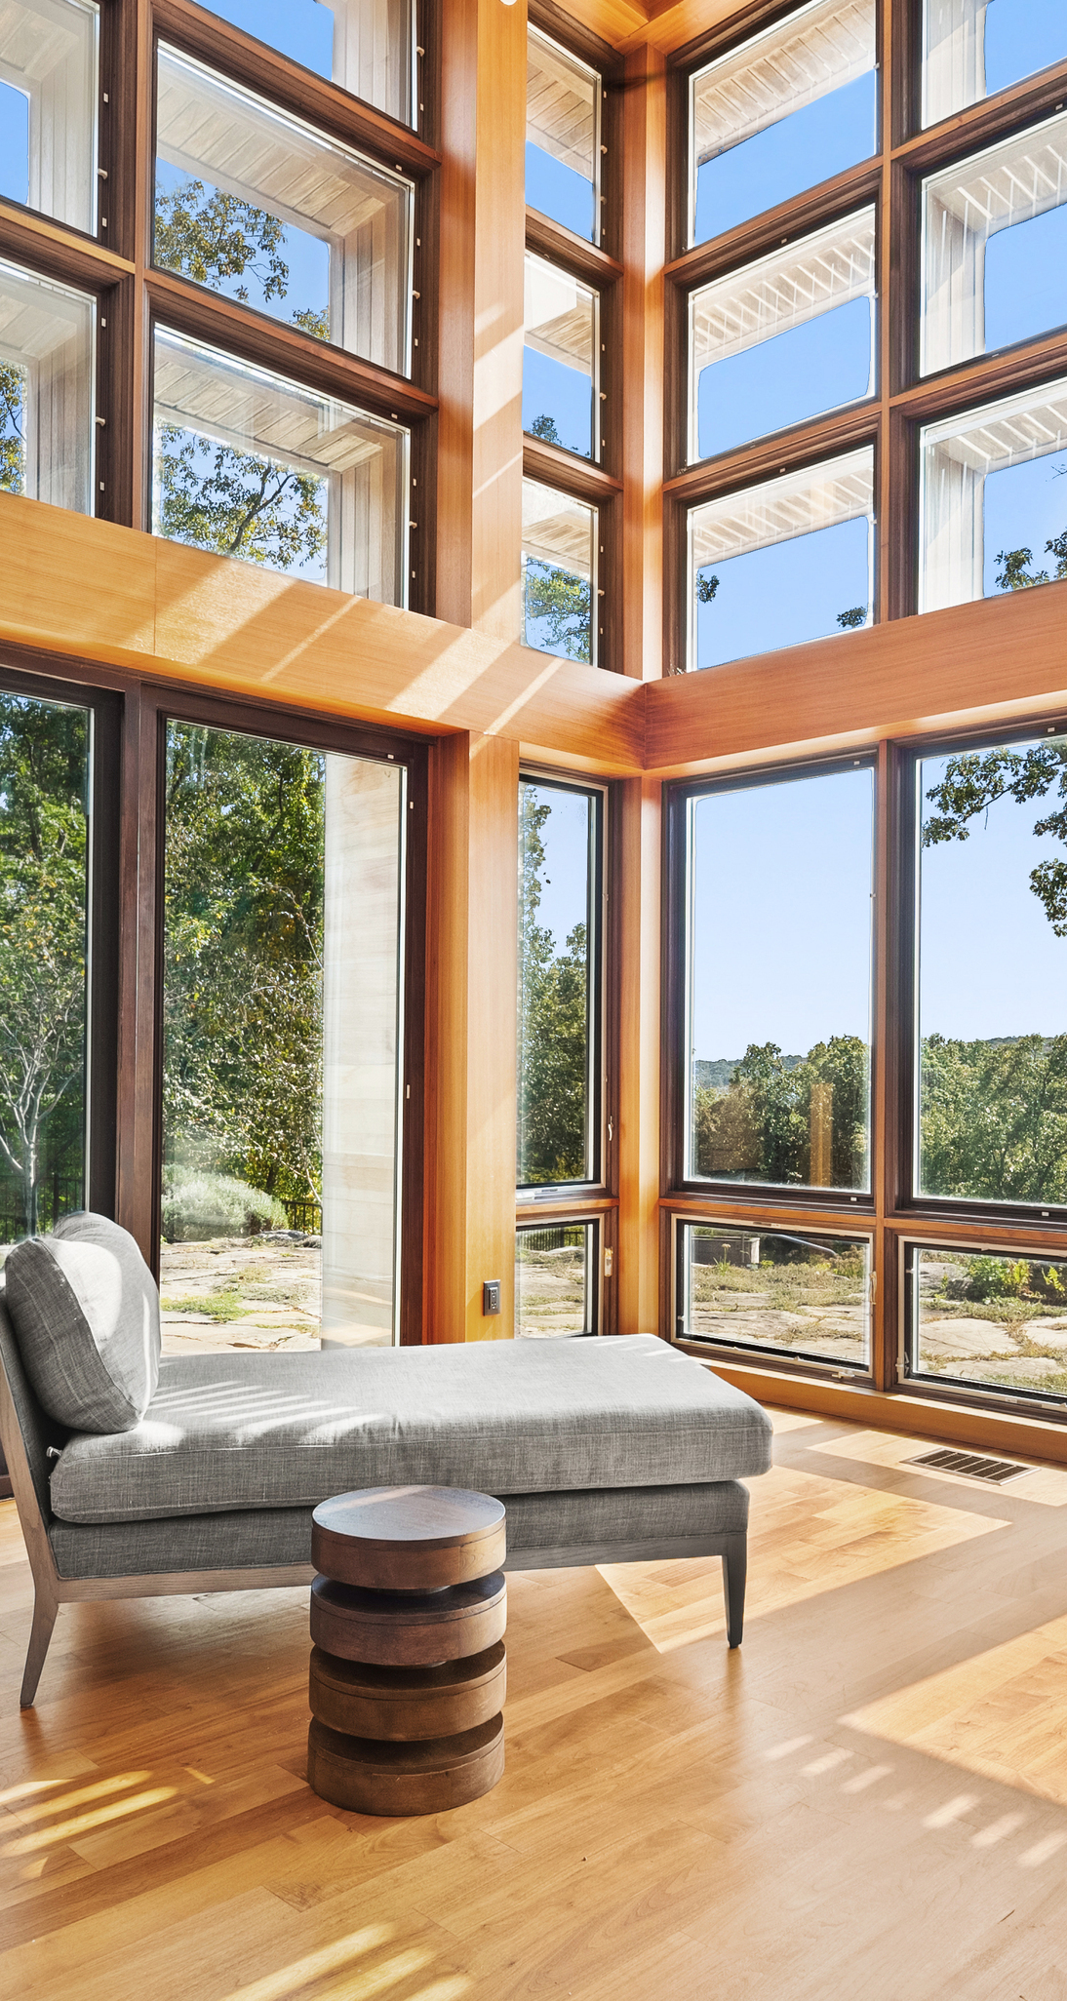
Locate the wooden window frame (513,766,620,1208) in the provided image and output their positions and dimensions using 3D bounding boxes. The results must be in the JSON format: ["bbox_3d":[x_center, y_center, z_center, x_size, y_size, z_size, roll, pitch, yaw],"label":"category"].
[{"bbox_3d":[0.102,-0.052,5.285,0.590,1.620,0.080,3,-3,-45],"label":"wooden window frame"}]

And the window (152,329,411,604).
[{"bbox_3d":[-0.770,-1.633,4.464,1.010,0.700,0.080,3,-3,-45],"label":"window"}]

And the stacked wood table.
[{"bbox_3d":[-0.205,1.058,2.330,0.322,0.430,0.322,1,-2,0],"label":"stacked wood table"}]

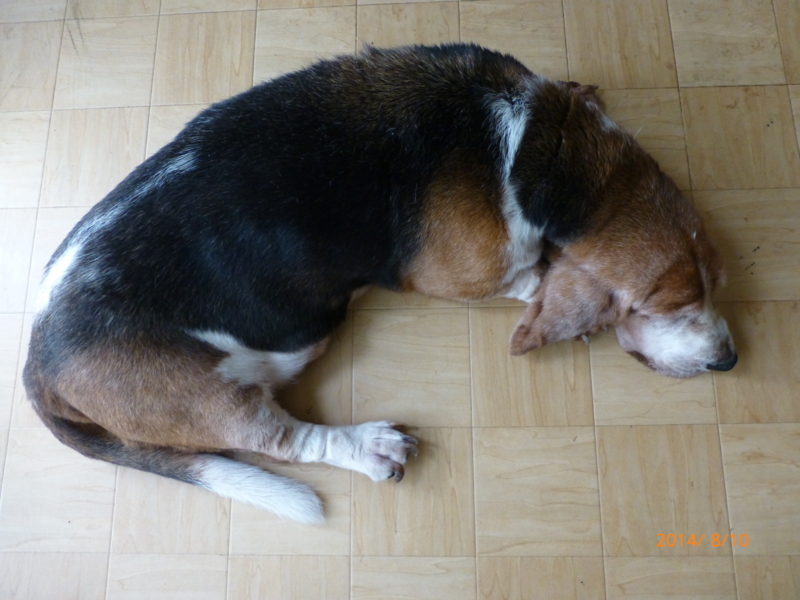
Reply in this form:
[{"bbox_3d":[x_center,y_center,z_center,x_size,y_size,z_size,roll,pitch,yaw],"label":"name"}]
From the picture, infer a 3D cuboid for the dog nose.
[{"bbox_3d":[0.390,0.075,0.672,0.038,0.032,0.022,-16,80,-43],"label":"dog nose"}]

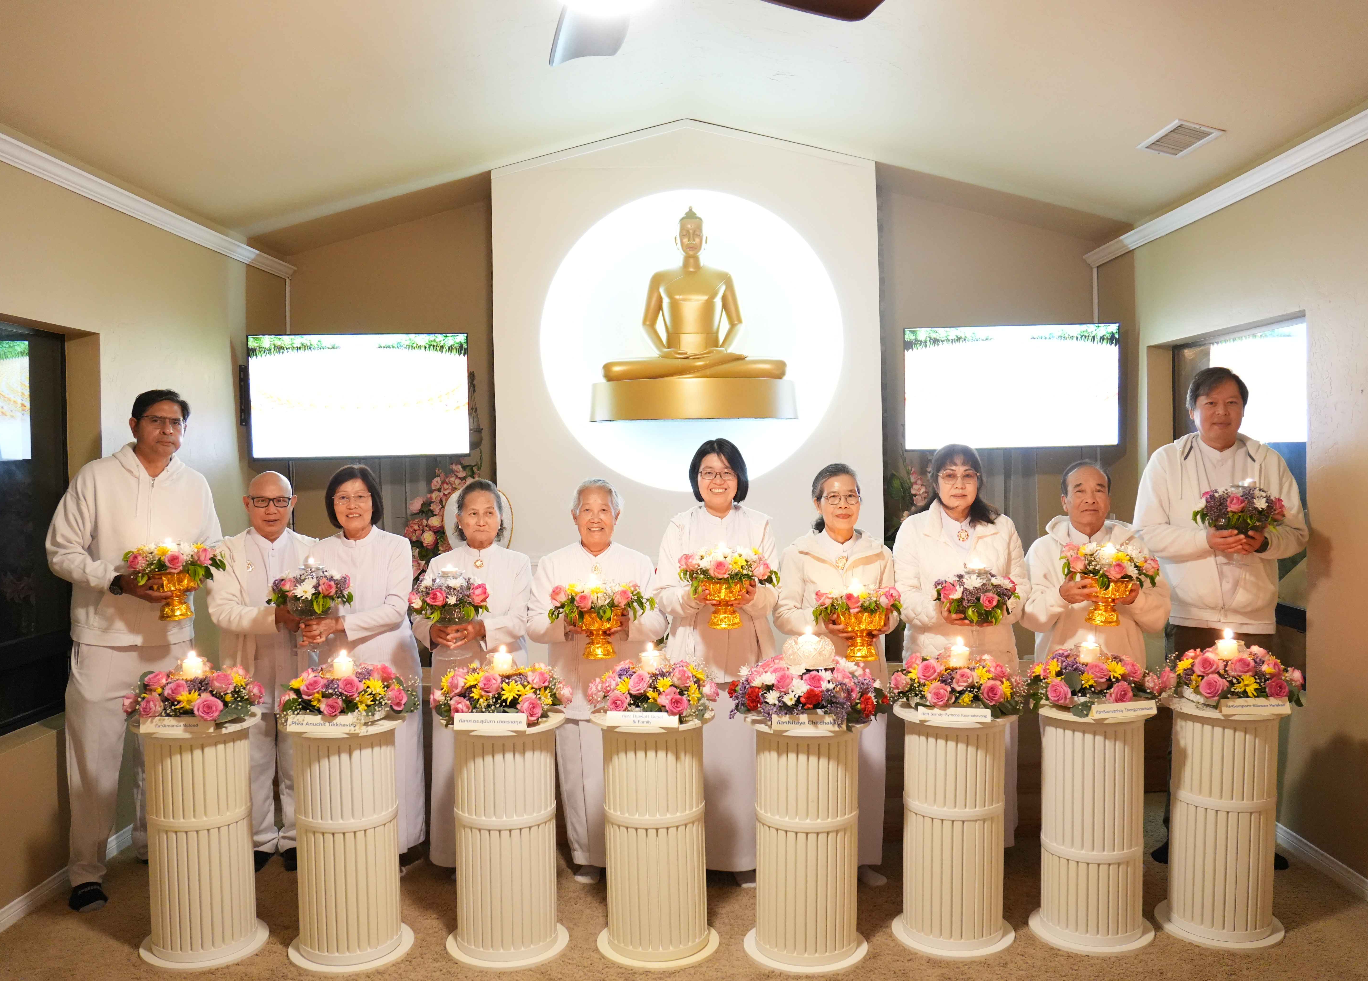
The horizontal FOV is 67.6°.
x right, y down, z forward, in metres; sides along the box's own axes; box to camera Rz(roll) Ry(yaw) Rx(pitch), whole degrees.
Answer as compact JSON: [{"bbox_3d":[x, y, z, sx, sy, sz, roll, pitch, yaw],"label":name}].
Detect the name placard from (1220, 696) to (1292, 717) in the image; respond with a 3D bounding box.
[{"bbox_3d":[1.745,0.659,3.129,0.204,0.043,0.038,-1,3,3],"label":"name placard"}]

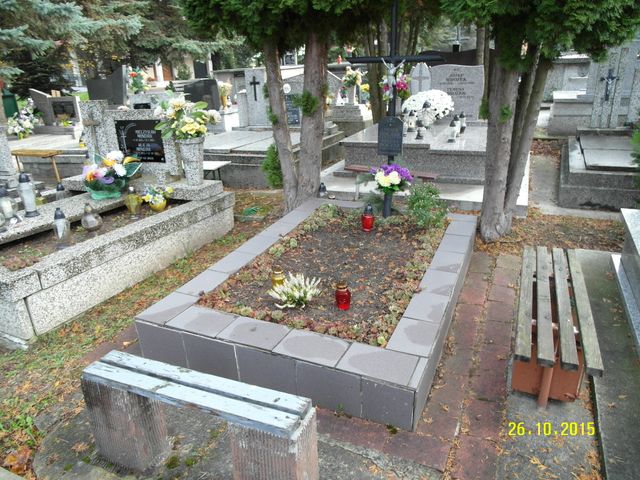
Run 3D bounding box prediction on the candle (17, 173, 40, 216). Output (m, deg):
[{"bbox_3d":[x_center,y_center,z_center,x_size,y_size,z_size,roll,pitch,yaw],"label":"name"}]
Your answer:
[{"bbox_3d":[-2.375,-0.368,3.598,0.118,0.358,0.118,8,24,23],"label":"candle"}]

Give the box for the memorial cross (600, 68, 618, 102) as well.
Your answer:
[{"bbox_3d":[3.666,-1.969,5.619,0.200,0.400,0.050,8,24,23],"label":"memorial cross"}]

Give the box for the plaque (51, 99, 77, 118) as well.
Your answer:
[{"bbox_3d":[-4.270,-2.174,7.381,0.450,0.300,0.040,1,22,9],"label":"plaque"}]

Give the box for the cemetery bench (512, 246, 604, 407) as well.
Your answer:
[{"bbox_3d":[1.060,0.444,2.085,0.273,0.437,1.052,8,24,23],"label":"cemetery bench"}]

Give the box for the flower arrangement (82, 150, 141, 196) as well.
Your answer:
[{"bbox_3d":[-1.828,-0.569,3.917,0.450,0.370,0.390,8,24,23],"label":"flower arrangement"}]

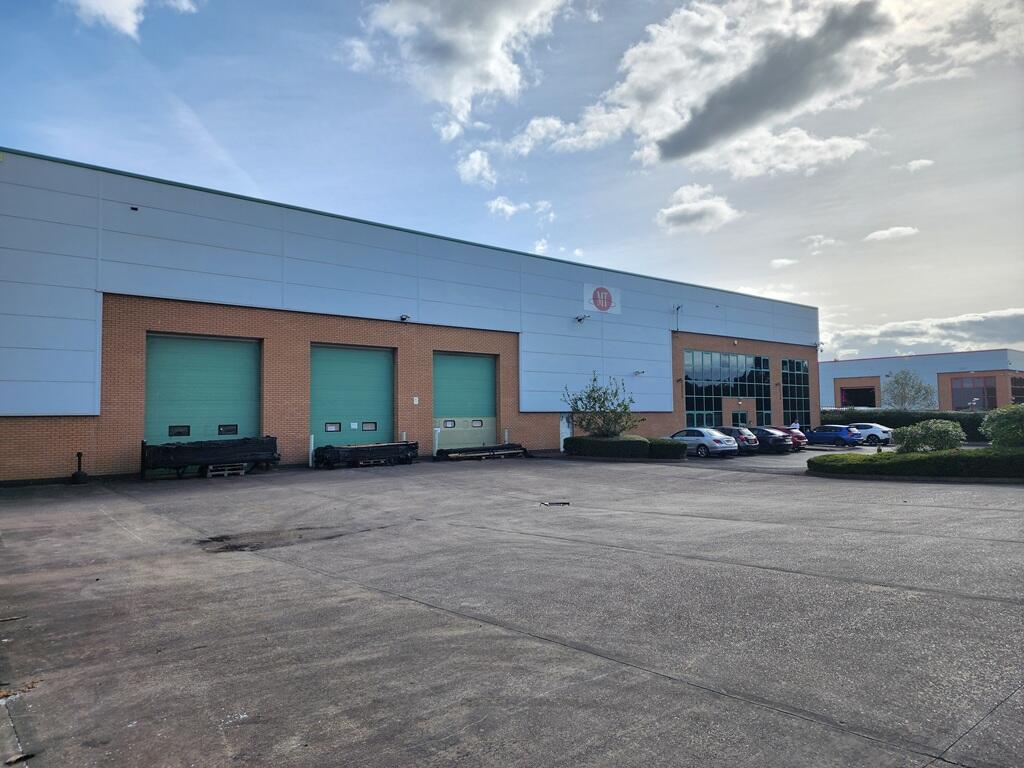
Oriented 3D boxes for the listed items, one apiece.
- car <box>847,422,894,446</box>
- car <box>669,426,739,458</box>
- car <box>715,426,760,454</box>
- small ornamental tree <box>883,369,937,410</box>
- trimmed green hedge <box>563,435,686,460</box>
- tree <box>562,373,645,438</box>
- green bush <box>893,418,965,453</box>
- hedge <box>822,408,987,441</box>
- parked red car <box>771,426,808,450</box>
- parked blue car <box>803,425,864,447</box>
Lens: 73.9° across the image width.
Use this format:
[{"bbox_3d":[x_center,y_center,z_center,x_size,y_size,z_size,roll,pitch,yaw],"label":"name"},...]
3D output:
[{"bbox_3d":[25.426,3.625,50.164,1.860,1.540,4.500,2,-4,-40],"label":"car"},{"bbox_3d":[9.138,2.941,34.772,1.810,1.430,4.650,2,-4,-40],"label":"car"},{"bbox_3d":[11.218,3.036,37.096,1.760,1.480,4.150,2,-4,-40],"label":"car"},{"bbox_3d":[40.857,1.828,70.164,5.400,6.700,5.200,2,-4,-40],"label":"small ornamental tree"},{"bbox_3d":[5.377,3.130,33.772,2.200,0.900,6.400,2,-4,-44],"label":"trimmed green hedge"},{"bbox_3d":[4.629,1.553,34.701,4.000,4.100,3.800,-1,-3,0],"label":"tree"},{"bbox_3d":[16.212,2.225,26.543,2.700,1.750,2.600,2,-4,-40],"label":"green bush"},{"bbox_3d":[33.157,3.499,57.556,1.600,2.300,14.500,2,-4,-40],"label":"hedge"},{"bbox_3d":[15.282,3.212,40.402,1.780,1.460,4.250,2,-4,-40],"label":"parked red car"},{"bbox_3d":[22.164,3.593,47.827,1.800,1.450,4.300,2,-4,-40],"label":"parked blue car"}]

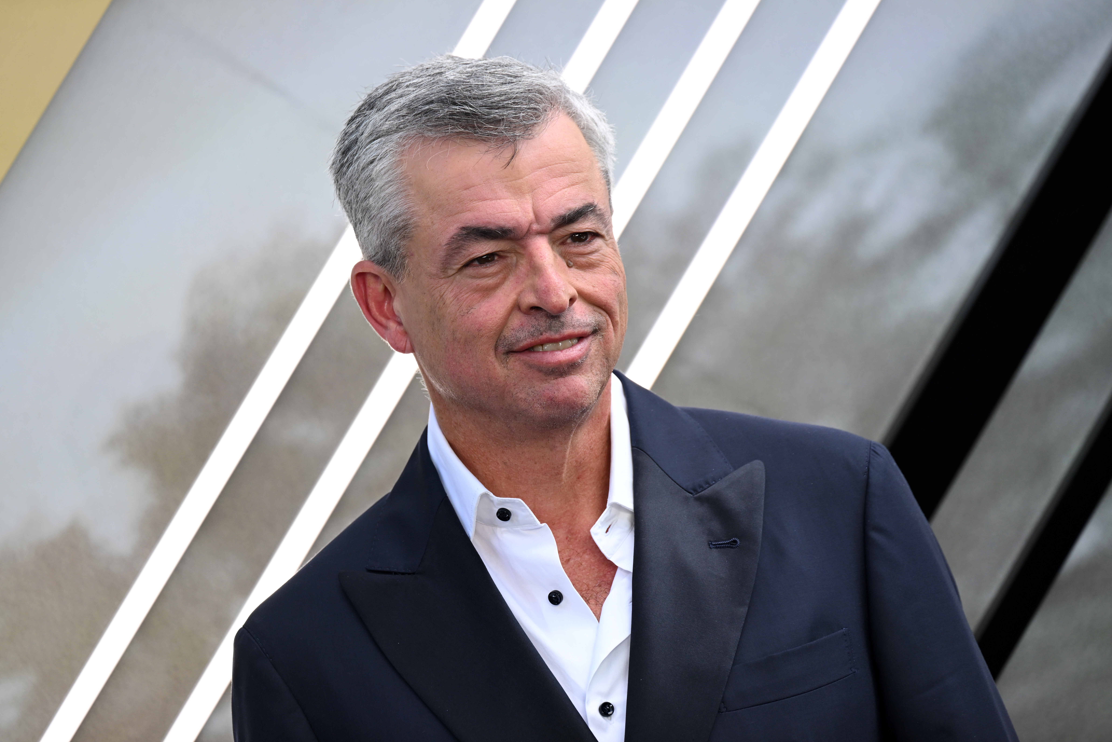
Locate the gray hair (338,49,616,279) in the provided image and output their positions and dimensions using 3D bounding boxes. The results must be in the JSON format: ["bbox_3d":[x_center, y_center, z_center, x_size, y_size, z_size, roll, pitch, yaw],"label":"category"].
[{"bbox_3d":[-0.046,-0.110,7.250,0.168,0.175,0.200,-14,1,-26],"label":"gray hair"}]

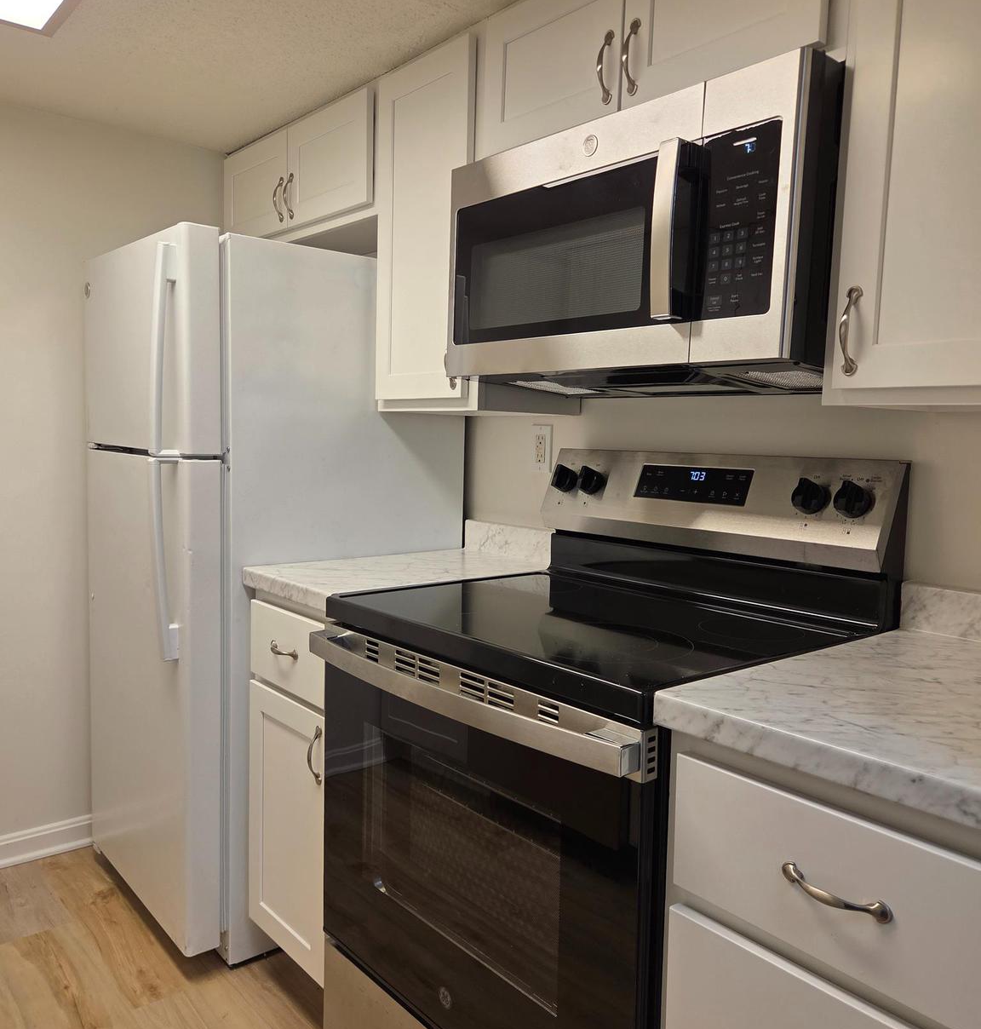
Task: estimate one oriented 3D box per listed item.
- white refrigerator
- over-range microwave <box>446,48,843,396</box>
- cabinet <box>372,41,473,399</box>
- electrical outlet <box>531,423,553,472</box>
[{"bbox_3d":[-0.600,0.179,2.320,0.790,1.633,0.705,-3,7,-40],"label":"white refrigerator"},{"bbox_3d":[0.300,-0.438,1.553,0.412,0.426,0.757,-3,7,-40],"label":"over-range microwave"},{"bbox_3d":[-0.033,-0.619,2.013,0.332,0.759,0.384,-3,7,-40],"label":"cabinet"},{"bbox_3d":[0.125,-0.160,2.105,0.008,0.114,0.070,-3,7,-40],"label":"electrical outlet"}]

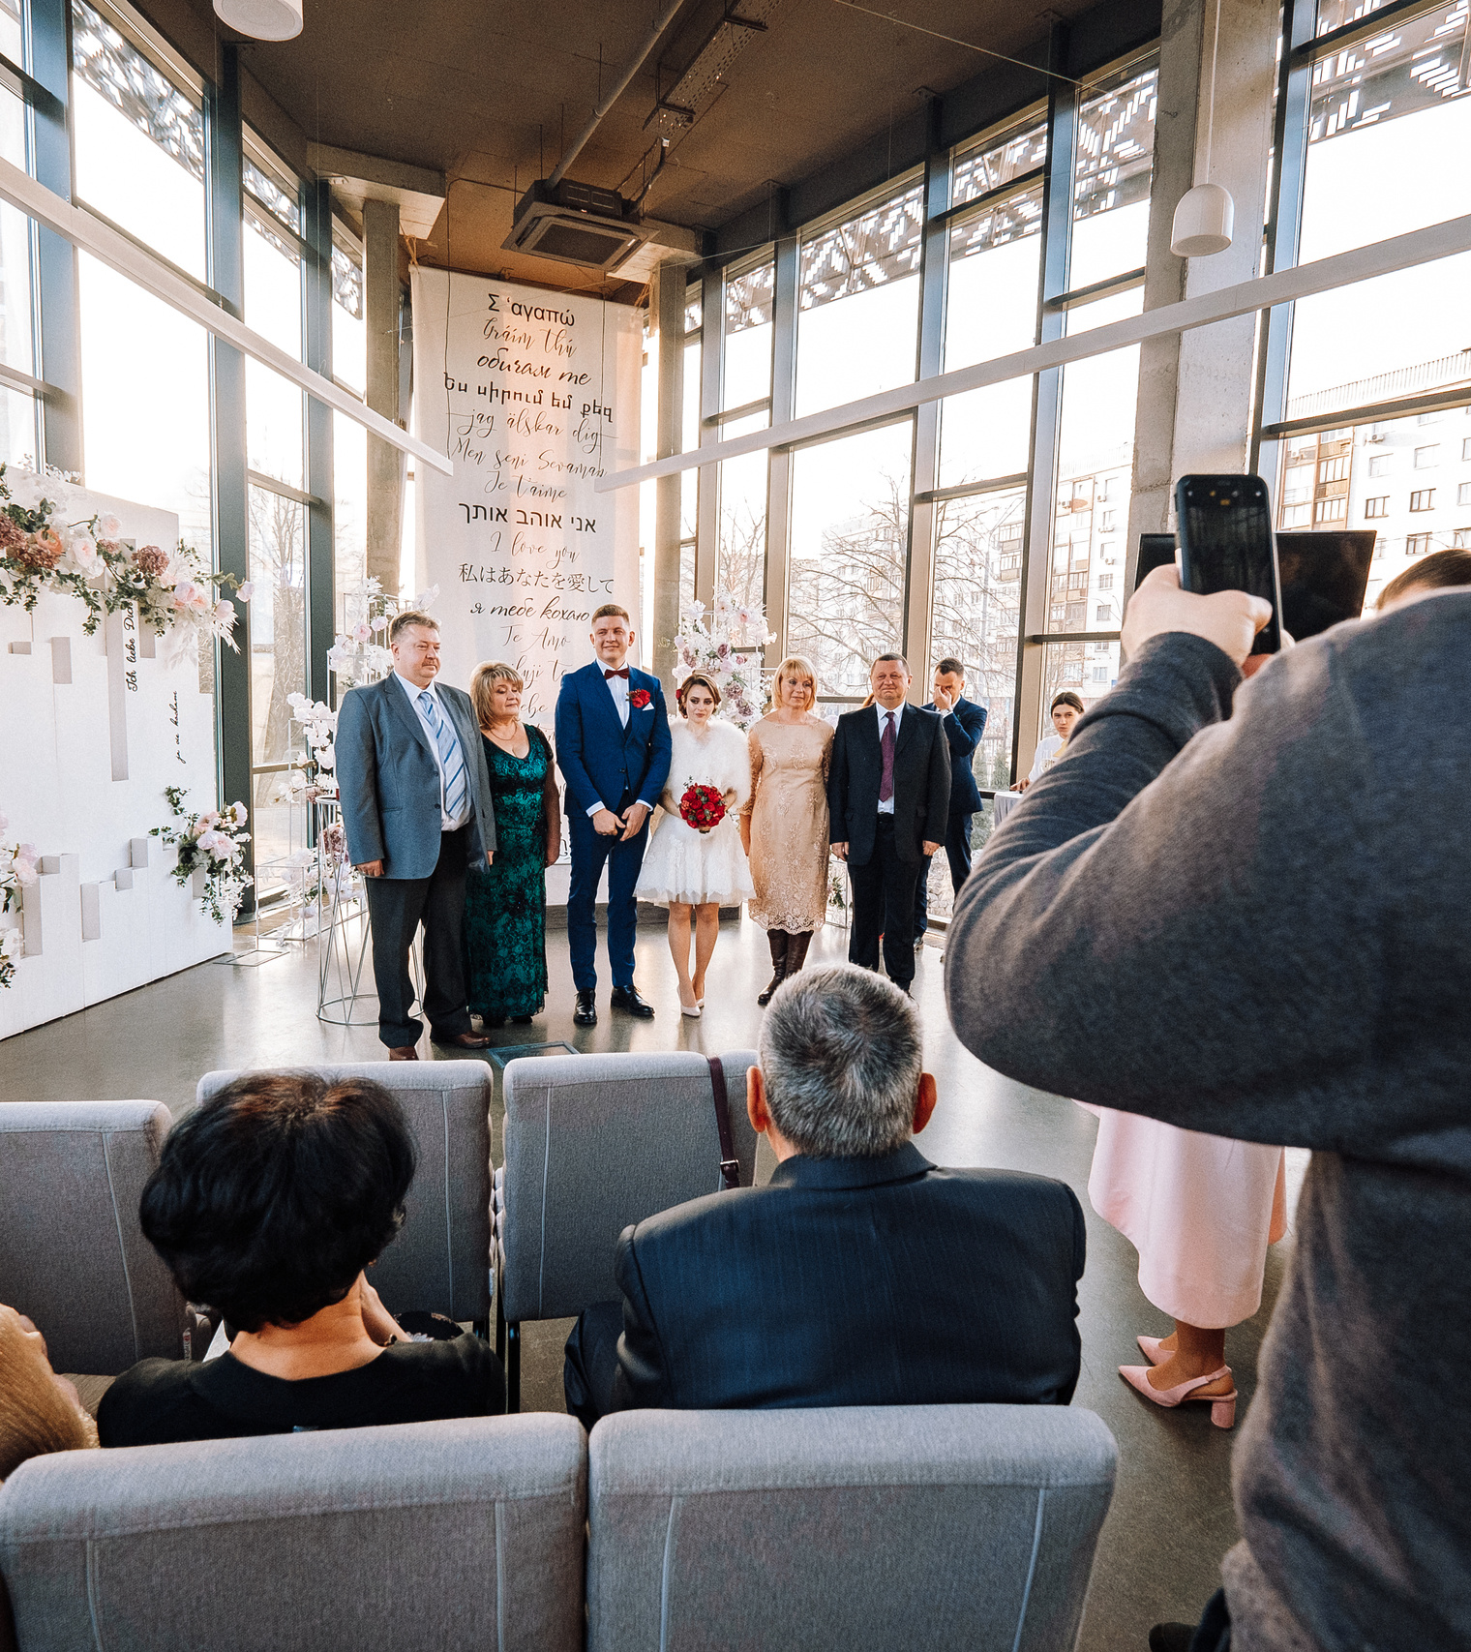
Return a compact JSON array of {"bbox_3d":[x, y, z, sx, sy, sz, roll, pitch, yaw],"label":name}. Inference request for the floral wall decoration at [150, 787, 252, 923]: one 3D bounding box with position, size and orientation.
[{"bbox_3d":[-2.814,0.160,5.519,0.240,0.720,0.600,2,6,5],"label":"floral wall decoration"}]

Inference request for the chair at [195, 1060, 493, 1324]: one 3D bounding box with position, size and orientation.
[{"bbox_3d":[-0.702,0.795,1.986,0.475,0.830,0.570,1,6,-12],"label":"chair"}]

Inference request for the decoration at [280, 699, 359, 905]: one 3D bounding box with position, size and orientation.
[{"bbox_3d":[-2.602,-0.164,6.500,0.500,1.330,0.420,-1,6,-26],"label":"decoration"}]

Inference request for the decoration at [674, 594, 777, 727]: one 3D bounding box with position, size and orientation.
[{"bbox_3d":[-0.063,-1.055,6.679,0.660,0.866,0.420,2,6,0],"label":"decoration"}]

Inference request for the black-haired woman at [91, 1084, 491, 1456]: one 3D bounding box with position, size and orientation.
[{"bbox_3d":[-0.431,0.702,1.257,0.500,1.080,0.700,1,6,-3],"label":"black-haired woman"}]

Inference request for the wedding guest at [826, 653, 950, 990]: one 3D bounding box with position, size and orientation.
[{"bbox_3d":[0.818,-0.028,5.641,0.610,1.794,0.370,2,6,0],"label":"wedding guest"}]

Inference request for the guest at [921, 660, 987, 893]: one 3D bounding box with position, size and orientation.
[{"bbox_3d":[1.333,-0.117,6.349,0.460,1.803,0.400,4,6,19],"label":"guest"}]

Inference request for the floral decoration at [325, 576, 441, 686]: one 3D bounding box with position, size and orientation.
[{"bbox_3d":[-2.214,-1.204,6.469,0.700,0.718,0.420,1,6,-11],"label":"floral decoration"}]

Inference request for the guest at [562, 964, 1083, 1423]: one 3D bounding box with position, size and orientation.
[{"bbox_3d":[0.071,0.667,1.403,0.570,1.150,0.740,1,6,-8],"label":"guest"}]

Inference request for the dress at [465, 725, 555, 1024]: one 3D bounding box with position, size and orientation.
[{"bbox_3d":[-1.016,0.208,4.630,0.440,1.321,0.340,0,6,-14],"label":"dress"}]

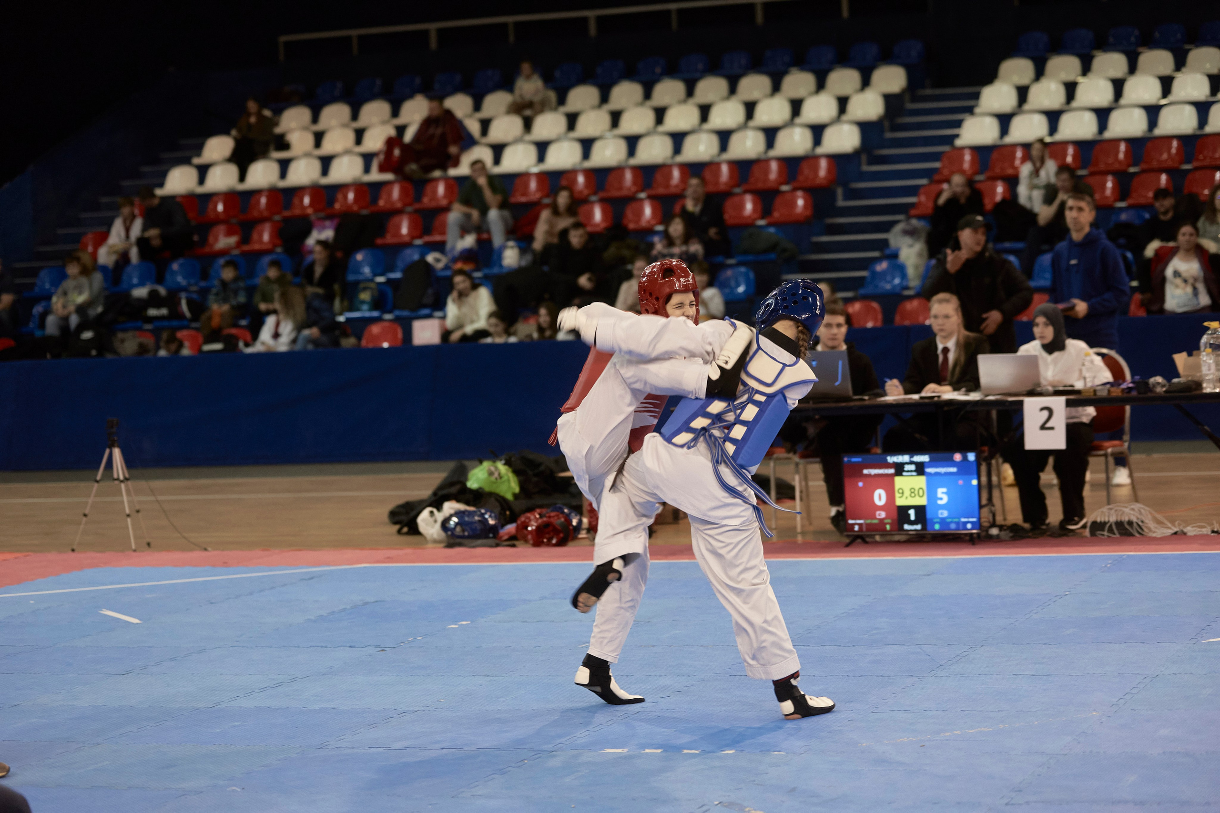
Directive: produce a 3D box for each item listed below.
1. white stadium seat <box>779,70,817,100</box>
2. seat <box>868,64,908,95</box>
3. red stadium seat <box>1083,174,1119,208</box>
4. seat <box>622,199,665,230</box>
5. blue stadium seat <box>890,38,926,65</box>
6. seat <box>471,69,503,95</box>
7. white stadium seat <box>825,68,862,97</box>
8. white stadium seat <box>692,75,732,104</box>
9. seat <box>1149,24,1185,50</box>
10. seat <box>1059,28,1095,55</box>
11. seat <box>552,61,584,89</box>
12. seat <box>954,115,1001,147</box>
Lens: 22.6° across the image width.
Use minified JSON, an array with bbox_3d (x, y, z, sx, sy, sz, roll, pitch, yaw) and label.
[{"bbox_3d":[2.001,-3.449,32.733,0.410,0.320,0.380,-2,3,19],"label":"white stadium seat"},{"bbox_3d":[2.944,-3.476,32.415,0.410,0.320,0.380,-2,3,19],"label":"seat"},{"bbox_3d":[4.775,-2.110,29.910,0.400,0.305,0.390,-2,3,20],"label":"red stadium seat"},{"bbox_3d":[0.280,-1.795,28.663,0.410,0.315,0.390,-2,3,18],"label":"seat"},{"bbox_3d":[3.455,-4.153,35.757,0.400,0.305,0.390,-2,3,20],"label":"blue stadium seat"},{"bbox_3d":[-1.446,-3.709,34.941,0.410,0.320,0.380,-2,3,19],"label":"seat"},{"bbox_3d":[2.405,-3.342,31.330,0.410,0.310,0.370,-2,3,20],"label":"white stadium seat"},{"bbox_3d":[1.090,-3.429,33.039,0.410,0.320,0.380,-2,3,19],"label":"white stadium seat"},{"bbox_3d":[5.564,-3.683,30.356,0.395,0.290,0.355,-2,3,20],"label":"seat"},{"bbox_3d":[4.970,-3.879,32.422,0.410,0.300,0.380,-2,3,18],"label":"seat"},{"bbox_3d":[-0.506,-3.710,34.272,0.397,0.299,0.372,-2,3,19],"label":"seat"},{"bbox_3d":[3.567,-2.699,29.764,0.397,0.299,0.372,-2,3,19],"label":"seat"}]

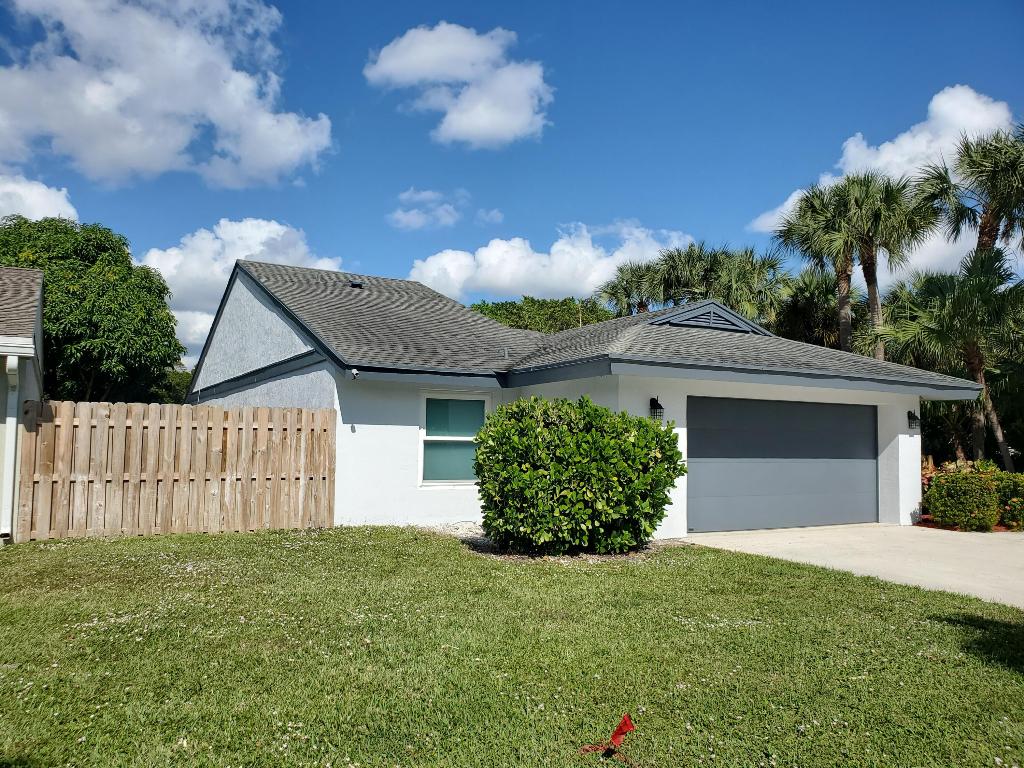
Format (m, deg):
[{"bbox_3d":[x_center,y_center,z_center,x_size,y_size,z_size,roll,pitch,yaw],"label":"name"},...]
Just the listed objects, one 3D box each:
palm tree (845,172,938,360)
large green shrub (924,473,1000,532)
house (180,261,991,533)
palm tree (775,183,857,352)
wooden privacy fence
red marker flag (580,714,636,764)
[{"bbox_3d":[12.030,-1.802,24.677,3.400,10.170,3.400,1,-4,0],"label":"palm tree"},{"bbox_3d":[8.201,2.063,14.004,1.250,1.050,1.150,3,-4,-30],"label":"large green shrub"},{"bbox_3d":[-1.106,-0.075,21.086,11.900,5.950,20.600,3,-4,-30],"label":"house"},{"bbox_3d":[10.017,-1.654,24.688,3.300,9.810,3.300,1,-4,0],"label":"palm tree"},{"bbox_3d":[-4.569,1.224,11.028,4.150,1.830,0.120,3,-4,-26],"label":"wooden privacy fence"},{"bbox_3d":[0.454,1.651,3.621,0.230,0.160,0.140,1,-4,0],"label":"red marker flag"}]

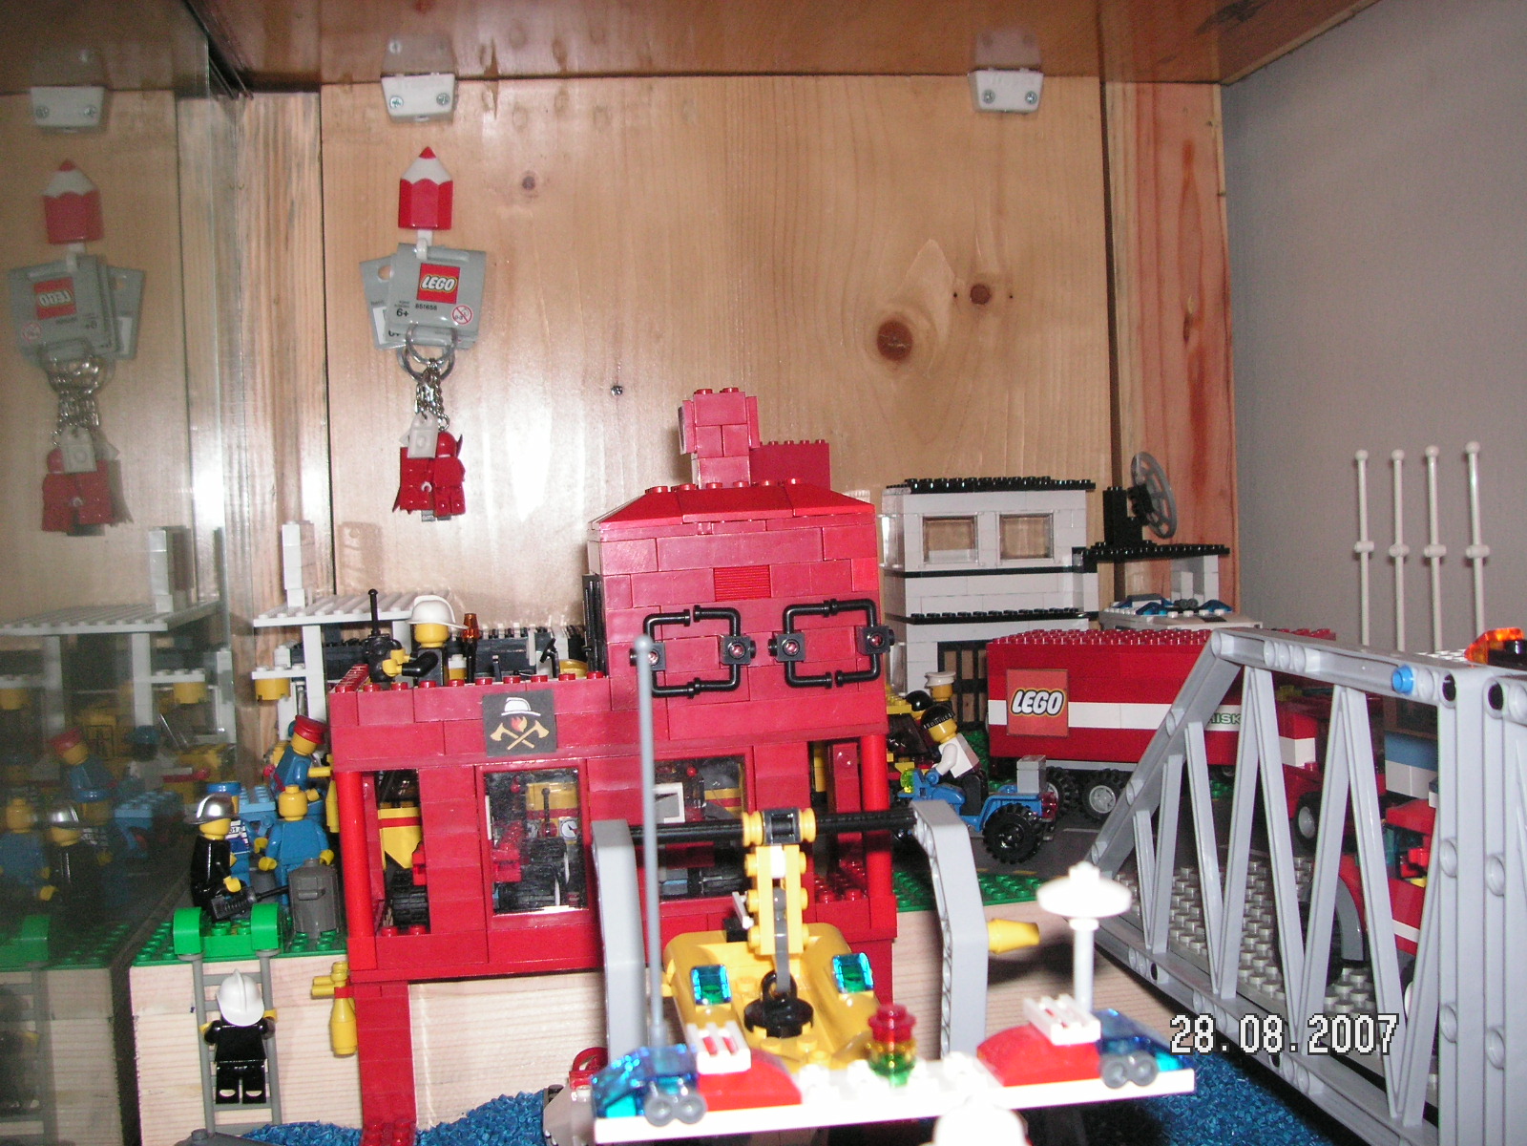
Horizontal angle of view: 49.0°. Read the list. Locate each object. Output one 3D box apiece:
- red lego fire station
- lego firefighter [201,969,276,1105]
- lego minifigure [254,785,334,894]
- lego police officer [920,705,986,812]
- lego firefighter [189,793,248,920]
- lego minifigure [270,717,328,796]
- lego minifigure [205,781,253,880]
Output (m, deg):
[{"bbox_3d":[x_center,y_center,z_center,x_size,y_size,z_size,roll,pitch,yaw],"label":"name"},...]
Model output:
[{"bbox_3d":[-0.047,0.051,0.511,0.160,0.206,0.080,-4,3,-8],"label":"red lego fire station"},{"bbox_3d":[-0.163,0.144,0.520,0.023,0.041,0.016,-4,3,-8],"label":"lego firefighter"},{"bbox_3d":[-0.163,0.093,0.583,0.025,0.040,0.014,-3,3,-3],"label":"lego minifigure"},{"bbox_3d":[0.072,0.070,0.632,0.021,0.040,0.022,-2,3,22],"label":"lego police officer"},{"bbox_3d":[-0.181,0.094,0.557,0.016,0.041,0.021,-5,3,-38],"label":"lego firefighter"},{"bbox_3d":[-0.182,0.075,0.655,0.022,0.039,0.022,-6,4,-43],"label":"lego minifigure"},{"bbox_3d":[-0.190,0.094,0.592,0.024,0.041,0.014,-4,3,-12],"label":"lego minifigure"}]

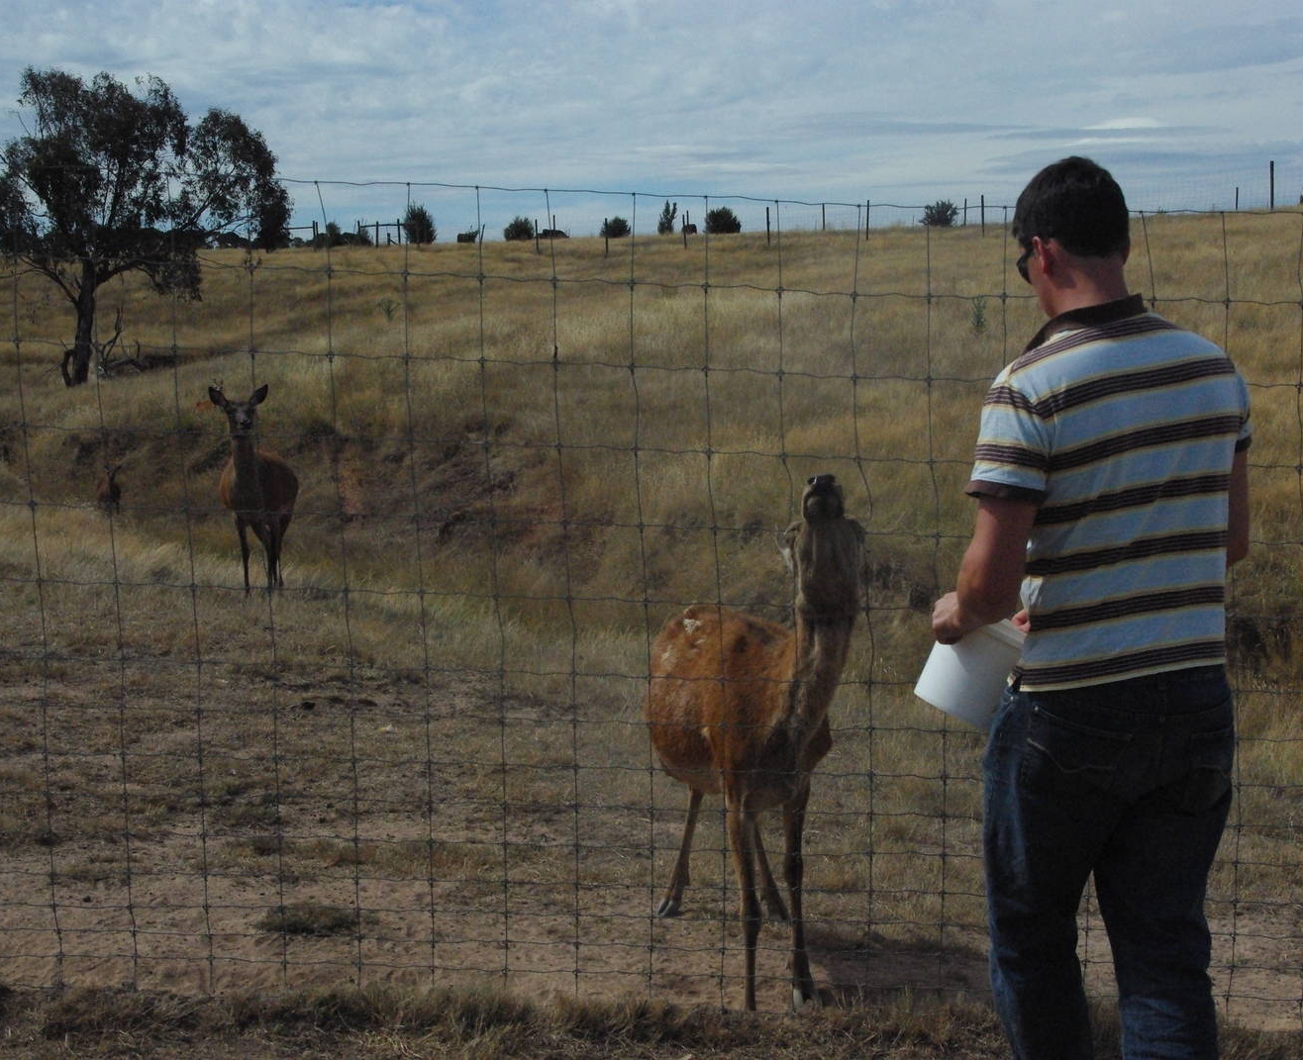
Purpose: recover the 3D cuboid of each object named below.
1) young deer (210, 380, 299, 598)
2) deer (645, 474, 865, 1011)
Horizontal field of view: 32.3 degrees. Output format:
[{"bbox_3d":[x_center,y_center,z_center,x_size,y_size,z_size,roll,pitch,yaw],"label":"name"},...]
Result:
[{"bbox_3d":[-2.368,-0.245,13.500,0.420,1.240,1.080,1,5,6],"label":"young deer"},{"bbox_3d":[0.256,0.437,5.447,0.410,1.200,1.080,-1,5,-13],"label":"deer"}]

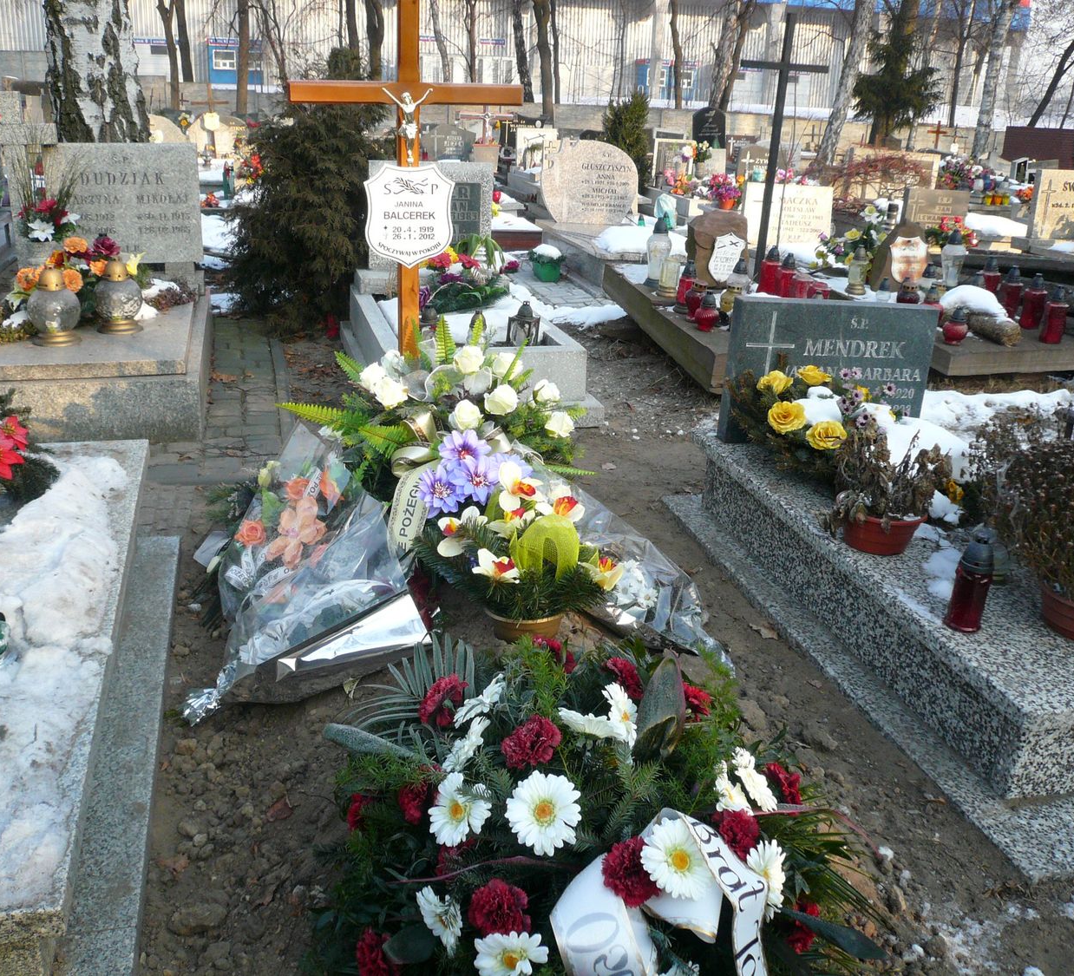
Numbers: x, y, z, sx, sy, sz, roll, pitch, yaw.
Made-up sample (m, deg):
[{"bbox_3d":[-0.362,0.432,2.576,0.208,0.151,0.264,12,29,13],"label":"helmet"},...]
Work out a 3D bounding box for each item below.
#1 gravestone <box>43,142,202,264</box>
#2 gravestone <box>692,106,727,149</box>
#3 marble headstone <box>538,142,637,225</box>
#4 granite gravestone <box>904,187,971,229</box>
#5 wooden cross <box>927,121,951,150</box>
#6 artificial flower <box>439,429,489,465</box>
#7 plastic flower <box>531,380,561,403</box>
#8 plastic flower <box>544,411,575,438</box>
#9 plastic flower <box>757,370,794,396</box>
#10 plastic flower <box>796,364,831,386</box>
[{"bbox_3d":[-2.146,-1.496,5.526,0.735,0.615,0.090,-3,22,-15],"label":"gravestone"},{"bbox_3d":[2.478,-5.070,15.228,0.500,0.850,0.080,-4,23,-15],"label":"gravestone"},{"bbox_3d":[0.454,-2.694,9.252,0.878,0.712,0.100,-3,23,-15],"label":"marble headstone"},{"bbox_3d":[3.537,-2.449,9.410,0.613,0.422,0.085,-3,22,-15],"label":"granite gravestone"},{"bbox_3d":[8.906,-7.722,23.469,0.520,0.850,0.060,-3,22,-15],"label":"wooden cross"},{"bbox_3d":[-0.183,-0.101,2.650,0.130,0.055,0.130,1,64,-4],"label":"artificial flower"},{"bbox_3d":[0.027,-0.292,3.150,0.082,0.068,0.078,-3,-3,-15],"label":"plastic flower"},{"bbox_3d":[0.063,-0.185,3.039,0.088,0.075,0.080,3,22,1],"label":"plastic flower"},{"bbox_3d":[0.809,-0.354,3.572,0.120,0.070,0.120,-2,41,15],"label":"plastic flower"},{"bbox_3d":[0.953,-0.388,3.622,0.118,0.055,0.118,9,25,14],"label":"plastic flower"}]

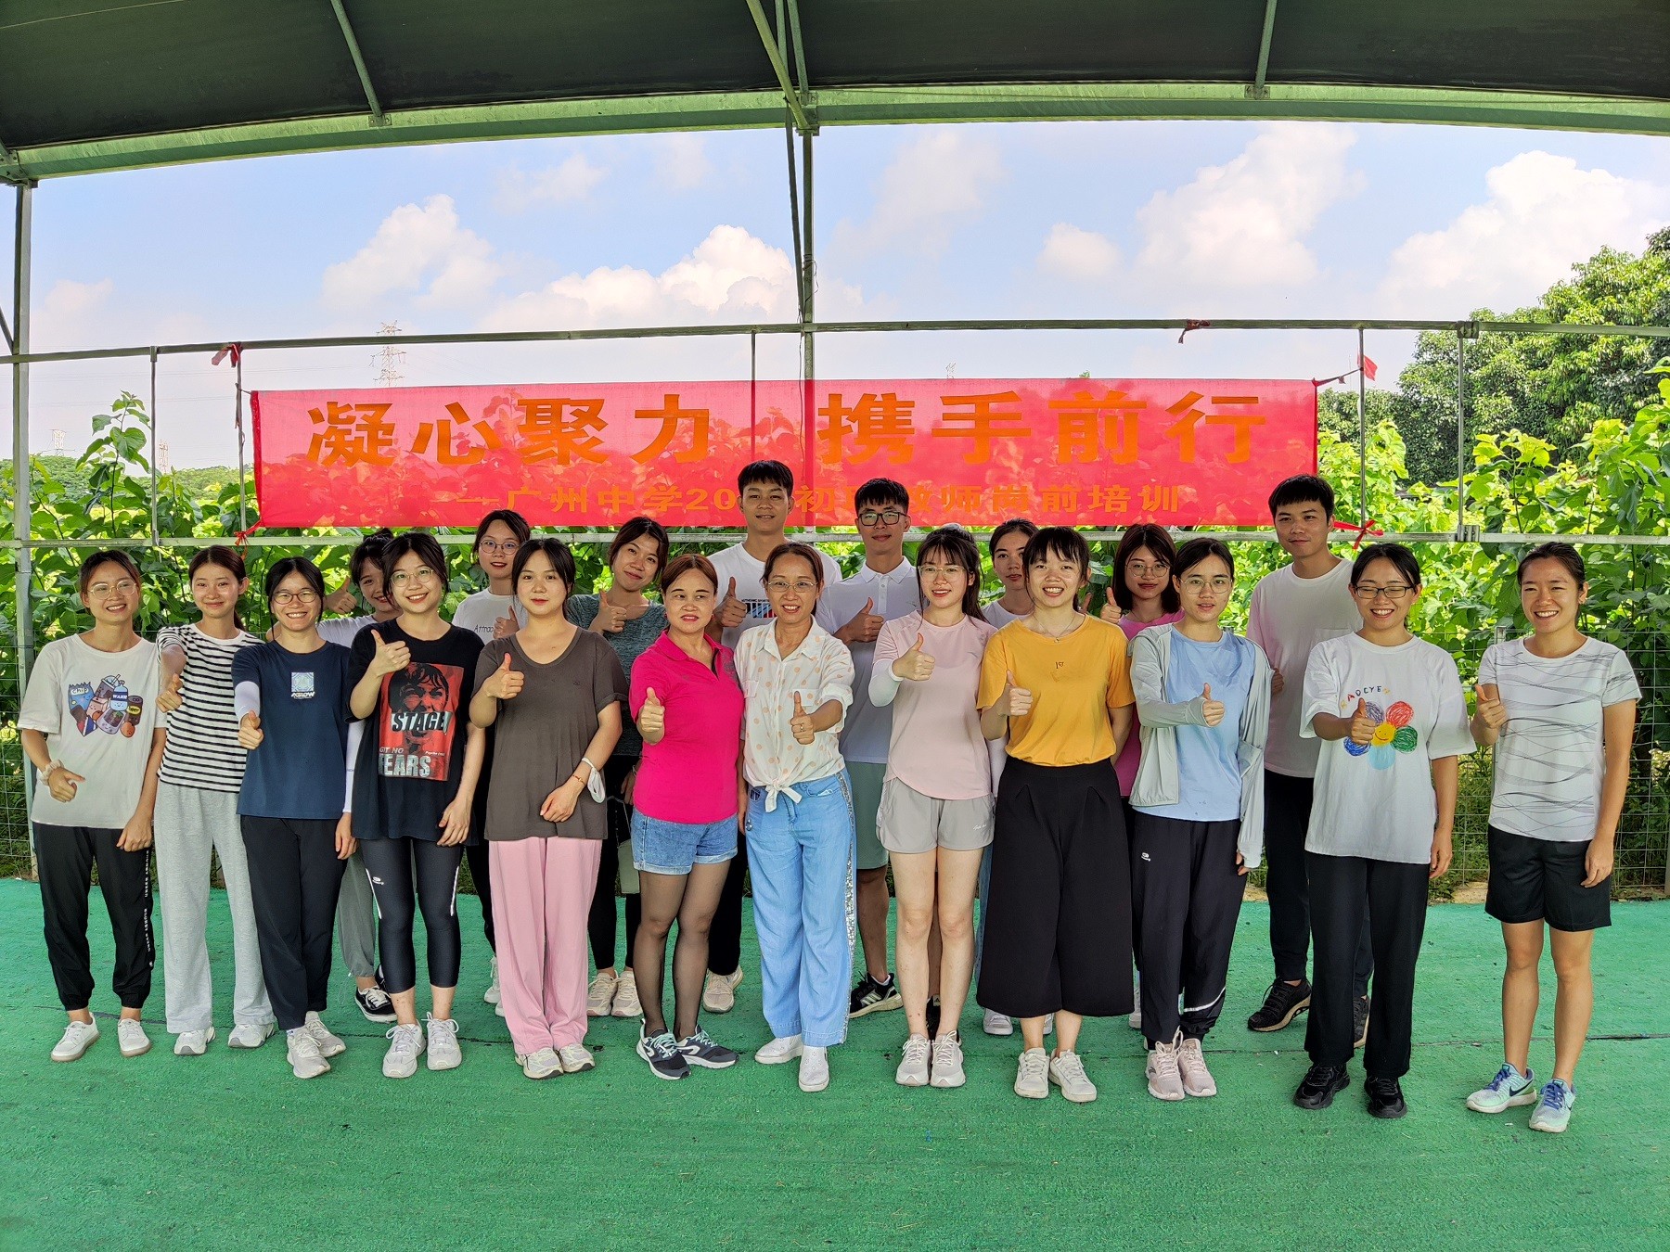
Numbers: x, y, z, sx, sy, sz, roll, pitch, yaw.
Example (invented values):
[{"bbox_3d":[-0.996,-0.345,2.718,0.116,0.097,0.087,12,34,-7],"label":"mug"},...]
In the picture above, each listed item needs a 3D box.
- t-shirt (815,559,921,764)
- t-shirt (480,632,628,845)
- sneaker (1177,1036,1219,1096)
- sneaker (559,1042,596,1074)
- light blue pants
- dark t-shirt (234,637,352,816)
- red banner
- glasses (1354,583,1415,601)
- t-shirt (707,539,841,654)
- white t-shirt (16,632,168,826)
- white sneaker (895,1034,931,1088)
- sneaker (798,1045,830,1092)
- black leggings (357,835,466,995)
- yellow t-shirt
[{"bbox_3d":[0.150,0.118,3.903,0.448,0.670,0.280,0,4,0],"label":"t-shirt"},{"bbox_3d":[-0.849,0.328,3.608,0.444,0.638,0.280,0,4,-4],"label":"t-shirt"},{"bbox_3d":[1.067,1.295,3.582,0.095,0.107,0.245,1,5,9],"label":"sneaker"},{"bbox_3d":[-0.817,1.309,3.798,0.095,0.100,0.250,-2,4,-25],"label":"sneaker"},{"bbox_3d":[-0.102,0.851,3.619,0.323,0.863,0.300,0,4,-3],"label":"light blue pants"},{"bbox_3d":[-1.671,0.312,3.717,0.357,0.526,0.310,-2,4,-24],"label":"dark t-shirt"},{"bbox_3d":[-0.282,-0.757,5.377,4.770,0.635,0.050,0,4,3],"label":"red banner"},{"bbox_3d":[1.492,-0.102,3.287,0.147,0.045,0.145,2,10,22],"label":"glasses"},{"bbox_3d":[-0.225,0.049,3.992,0.520,0.680,0.280,0,5,0],"label":"t-shirt"},{"bbox_3d":[-2.328,0.325,3.797,0.430,0.590,0.280,-2,4,-25],"label":"white t-shirt"},{"bbox_3d":[0.251,1.289,3.644,0.095,0.107,0.245,1,6,11],"label":"white sneaker"},{"bbox_3d":[-0.064,1.322,3.685,0.092,0.090,0.245,0,4,-2],"label":"sneaker"},{"bbox_3d":[-1.280,0.708,3.663,0.330,0.720,0.230,-1,6,-15],"label":"black leggings"},{"bbox_3d":[0.635,0.190,3.455,0.443,0.437,0.280,0,4,3],"label":"yellow t-shirt"}]

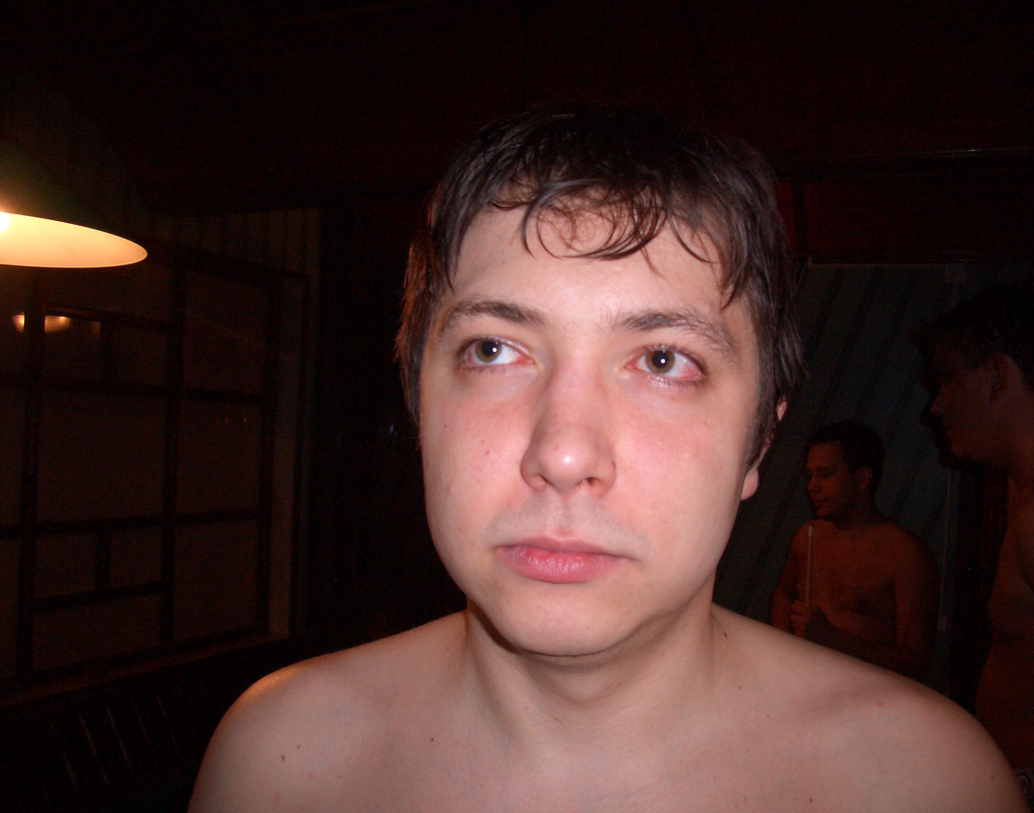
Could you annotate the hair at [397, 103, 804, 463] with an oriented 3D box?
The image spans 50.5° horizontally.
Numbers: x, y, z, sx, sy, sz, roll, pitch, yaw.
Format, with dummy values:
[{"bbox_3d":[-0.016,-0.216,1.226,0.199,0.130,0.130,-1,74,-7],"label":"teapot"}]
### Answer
[{"bbox_3d":[0.041,-0.046,0.492,0.176,0.180,0.200,4,-1,8],"label":"hair"}]

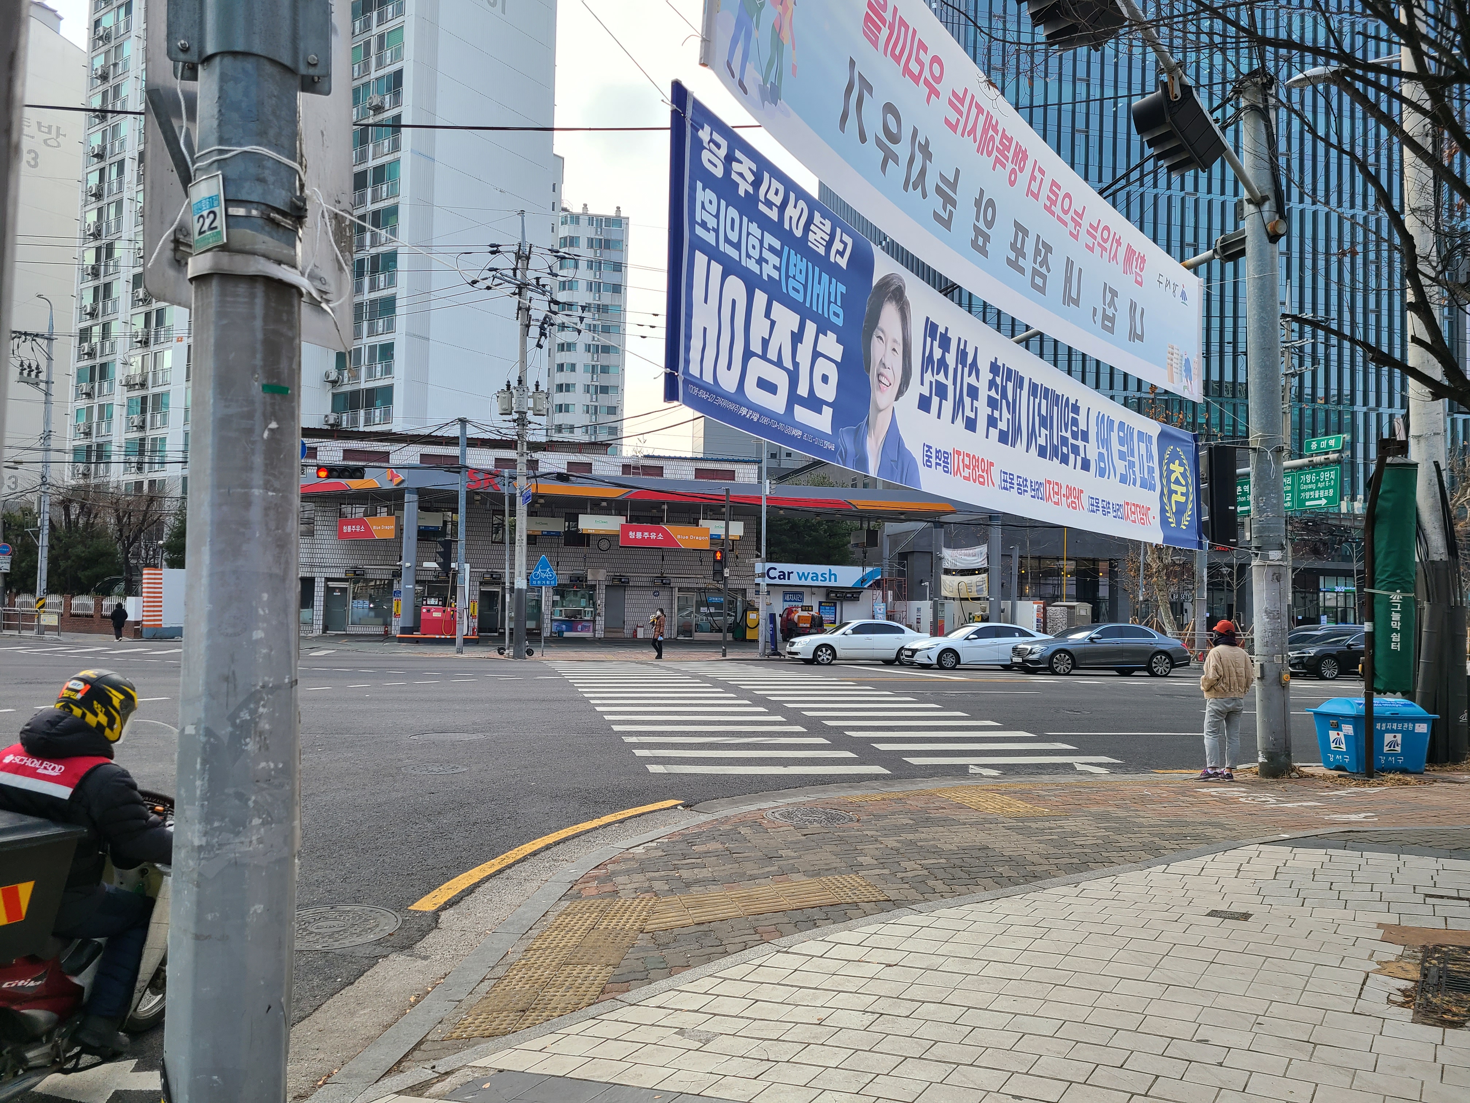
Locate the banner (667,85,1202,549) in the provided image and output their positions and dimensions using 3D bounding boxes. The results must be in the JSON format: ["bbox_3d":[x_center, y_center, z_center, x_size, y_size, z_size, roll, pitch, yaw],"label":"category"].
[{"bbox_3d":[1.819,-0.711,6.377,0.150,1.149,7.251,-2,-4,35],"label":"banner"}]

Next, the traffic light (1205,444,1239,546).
[{"bbox_3d":[4.970,-0.573,11.350,0.350,1.020,0.350,2,-2,-10],"label":"traffic light"}]

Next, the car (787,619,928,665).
[{"bbox_3d":[4.136,2.970,36.688,4.760,1.460,1.820,2,-2,-12],"label":"car"}]

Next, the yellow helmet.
[{"bbox_3d":[-2.311,0.564,4.000,0.250,0.260,0.300,0,-25,17],"label":"yellow helmet"}]

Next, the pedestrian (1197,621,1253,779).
[{"bbox_3d":[5.031,1.495,11.329,0.540,1.655,0.420,2,-2,-18],"label":"pedestrian"}]

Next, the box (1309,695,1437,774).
[{"bbox_3d":[7.036,1.976,12.188,1.090,0.770,0.770,1,-3,-11],"label":"box"}]

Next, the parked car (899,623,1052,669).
[{"bbox_3d":[7.843,3.000,35.368,4.650,1.420,1.820,1,-3,-12],"label":"parked car"}]

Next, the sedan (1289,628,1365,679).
[{"bbox_3d":[18.429,3.036,33.009,4.950,1.470,1.870,1,-3,-12],"label":"sedan"}]

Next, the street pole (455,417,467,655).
[{"bbox_3d":[-8.921,-0.522,36.137,0.210,7.754,0.210,2,-2,-13],"label":"street pole"}]

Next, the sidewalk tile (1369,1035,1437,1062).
[{"bbox_3d":[2.479,1.859,4.089,0.200,0.040,0.200,-1,-3,27],"label":"sidewalk tile"}]

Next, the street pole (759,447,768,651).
[{"bbox_3d":[1.037,-0.042,37.729,0.200,7.286,0.200,2,-2,-13],"label":"street pole"}]

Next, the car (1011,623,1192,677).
[{"bbox_3d":[10.246,2.697,31.033,4.920,1.450,1.860,2,-2,-12],"label":"car"}]

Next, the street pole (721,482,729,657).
[{"bbox_3d":[-0.288,0.714,37.501,0.150,5.735,0.150,2,-2,-13],"label":"street pole"}]

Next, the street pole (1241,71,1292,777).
[{"bbox_3d":[5.674,-1.423,11.754,0.310,7.555,0.310,1,-3,0],"label":"street pole"}]

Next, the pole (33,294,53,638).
[{"bbox_3d":[-29.470,-3.700,47.252,0.420,14.305,0.420,2,-2,-13],"label":"pole"}]

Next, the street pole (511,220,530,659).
[{"bbox_3d":[-7.194,-4.013,37.412,0.420,15.245,0.420,1,-3,0],"label":"street pole"}]

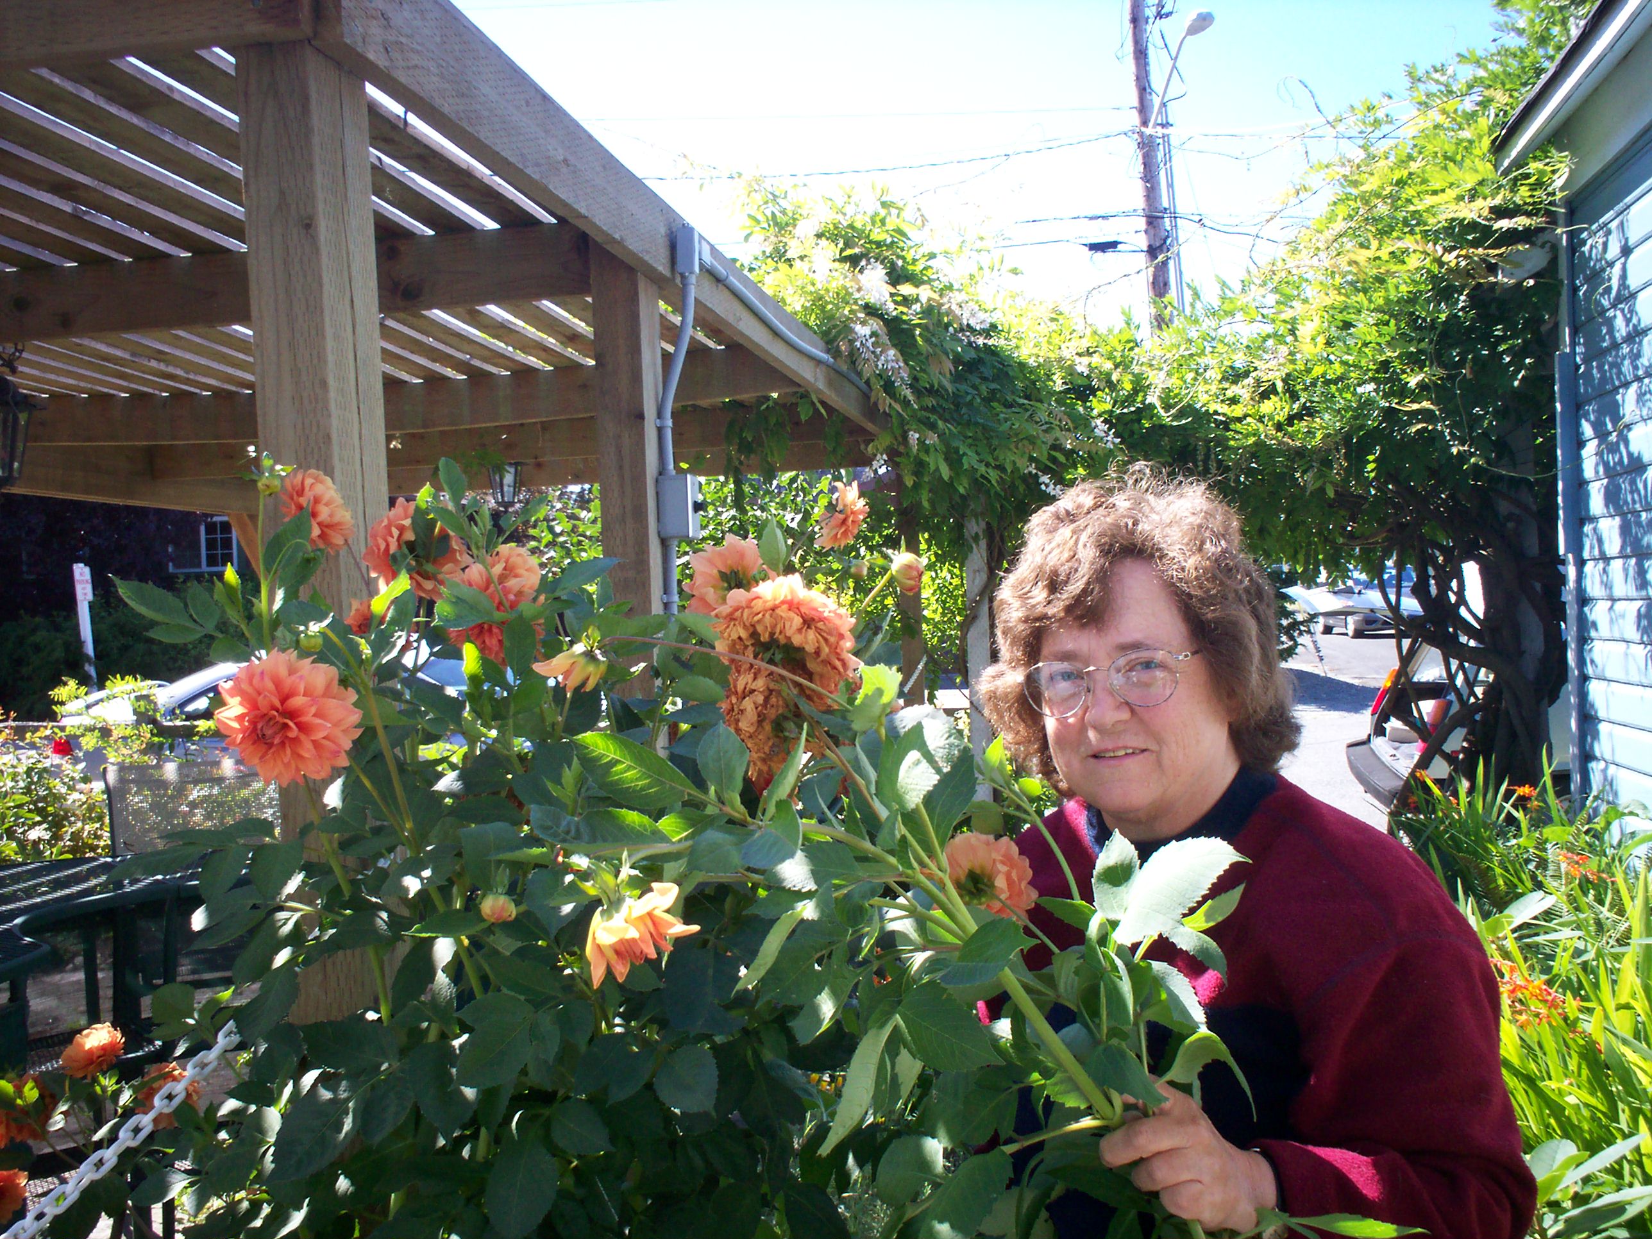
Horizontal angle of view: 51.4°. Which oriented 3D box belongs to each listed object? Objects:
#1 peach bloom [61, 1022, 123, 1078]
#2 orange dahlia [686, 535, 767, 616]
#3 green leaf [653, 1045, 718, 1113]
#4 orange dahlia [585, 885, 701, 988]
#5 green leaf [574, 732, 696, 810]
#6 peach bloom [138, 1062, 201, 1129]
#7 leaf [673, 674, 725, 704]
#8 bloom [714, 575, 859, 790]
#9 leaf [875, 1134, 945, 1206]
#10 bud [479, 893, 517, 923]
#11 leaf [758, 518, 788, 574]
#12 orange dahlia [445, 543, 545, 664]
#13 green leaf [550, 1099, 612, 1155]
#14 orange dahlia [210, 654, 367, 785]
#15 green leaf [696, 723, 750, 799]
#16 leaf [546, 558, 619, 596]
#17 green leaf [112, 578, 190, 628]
[{"bbox_3d":[-0.833,0.489,1.950,0.070,0.055,0.068,-37,41,-23],"label":"peach bloom"},{"bbox_3d":[-0.080,-0.035,1.430,0.074,0.073,0.050,-2,14,-5],"label":"orange dahlia"},{"bbox_3d":[-0.108,0.356,1.330,0.048,0.051,0.014,-2,-24,-1],"label":"green leaf"},{"bbox_3d":[-0.131,0.225,1.220,0.080,0.060,0.068,-24,-21,0],"label":"orange dahlia"},{"bbox_3d":[-0.139,0.109,1.250,0.100,0.046,0.016,26,-37,9],"label":"green leaf"},{"bbox_3d":[-0.728,0.526,1.900,0.074,0.074,0.055,-2,-24,-1],"label":"peach bloom"},{"bbox_3d":[-0.111,0.061,1.500,0.045,0.028,0.014,11,-36,-6],"label":"leaf"},{"bbox_3d":[-0.031,0.049,1.340,0.115,0.165,0.100,-2,15,-18],"label":"bloom"},{"bbox_3d":[0.057,0.375,1.170,0.048,0.045,0.015,-2,-20,-1],"label":"leaf"},{"bbox_3d":[-0.260,0.229,1.360,0.028,0.024,0.027,-2,0,0],"label":"bud"},{"bbox_3d":[-0.042,-0.059,1.380,0.025,0.048,0.012,-1,-5,-14],"label":"leaf"},{"bbox_3d":[-0.275,-0.011,1.420,0.086,0.094,0.065,-2,-8,-6],"label":"orange dahlia"},{"bbox_3d":[-0.185,0.384,1.300,0.060,0.040,0.012,33,-22,11],"label":"green leaf"},{"bbox_3d":[-0.419,0.076,1.340,0.112,0.103,0.055,-2,3,3],"label":"orange dahlia"},{"bbox_3d":[-0.070,0.097,1.170,0.037,0.050,0.014,-6,-8,-7],"label":"green leaf"},{"bbox_3d":[-0.224,-0.039,1.580,0.068,0.015,0.036,-24,44,-9],"label":"leaf"},{"bbox_3d":[-0.537,-0.014,1.370,0.080,0.032,0.013,28,-35,13],"label":"green leaf"}]

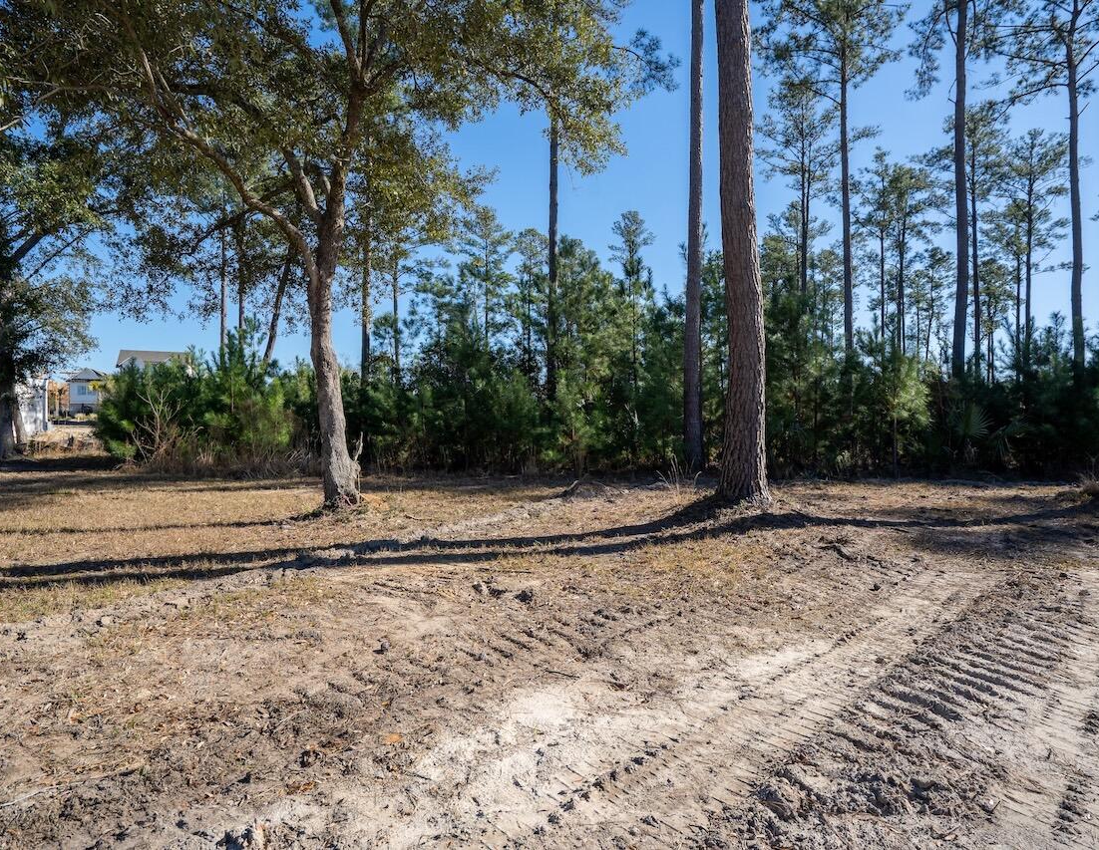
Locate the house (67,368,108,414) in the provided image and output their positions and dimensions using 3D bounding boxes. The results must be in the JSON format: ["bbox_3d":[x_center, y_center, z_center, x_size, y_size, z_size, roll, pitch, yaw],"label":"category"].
[{"bbox_3d":[-56.918,-4.184,70.000,6.000,6.200,6.000,0,0,-21],"label":"house"}]

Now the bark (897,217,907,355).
[{"bbox_3d":[18.645,-7.331,30.000,0.292,7.280,0.292,-1,0,32],"label":"bark"}]

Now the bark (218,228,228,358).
[{"bbox_3d":[-14.924,-6.034,26.000,0.277,6.220,0.277,0,0,0],"label":"bark"}]

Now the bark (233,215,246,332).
[{"bbox_3d":[-14.102,-6.948,26.000,0.279,5.300,0.279,0,0,0],"label":"bark"}]

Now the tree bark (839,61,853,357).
[{"bbox_3d":[12.040,-8.775,23.000,0.324,12.050,0.324,-1,0,28],"label":"tree bark"}]

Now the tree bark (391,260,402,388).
[{"bbox_3d":[-7.016,-4.662,26.000,0.269,5.850,0.269,-1,0,0],"label":"tree bark"}]

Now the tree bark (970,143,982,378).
[{"bbox_3d":[20.293,-7.785,27.000,0.276,11.010,0.276,0,0,37],"label":"tree bark"}]

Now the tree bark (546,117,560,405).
[{"bbox_3d":[0.105,-5.837,20.000,0.352,9.990,0.352,1,0,0],"label":"tree bark"}]

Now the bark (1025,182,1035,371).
[{"bbox_3d":[23.678,-7.335,28.000,0.280,9.350,0.280,0,0,40],"label":"bark"}]

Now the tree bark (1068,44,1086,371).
[{"bbox_3d":[18.530,-7.560,20.000,0.362,11.320,0.362,-1,0,43],"label":"tree bark"}]

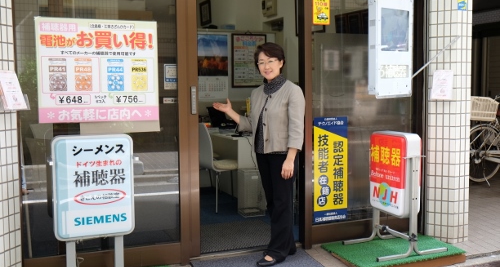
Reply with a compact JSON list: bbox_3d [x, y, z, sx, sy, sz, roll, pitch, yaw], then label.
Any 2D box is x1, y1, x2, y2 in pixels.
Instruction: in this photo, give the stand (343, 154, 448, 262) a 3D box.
[{"bbox_3d":[1.048,0.485,3.833,0.602,0.711,0.484,-2,4,-21],"label":"stand"}]

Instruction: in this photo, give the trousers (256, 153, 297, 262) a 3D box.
[{"bbox_3d":[0.197,0.482,3.839,0.300,0.830,0.260,2,4,38],"label":"trousers"}]

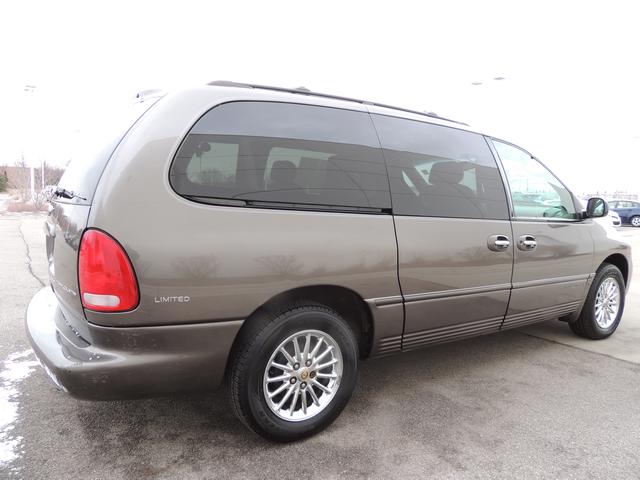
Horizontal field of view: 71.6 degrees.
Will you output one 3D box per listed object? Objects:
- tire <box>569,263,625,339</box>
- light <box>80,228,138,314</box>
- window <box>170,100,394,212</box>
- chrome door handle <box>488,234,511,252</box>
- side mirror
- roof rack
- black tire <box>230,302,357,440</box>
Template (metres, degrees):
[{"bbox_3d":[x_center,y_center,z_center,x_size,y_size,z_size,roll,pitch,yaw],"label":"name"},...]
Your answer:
[{"bbox_3d":[2.412,0.528,3.871,0.670,0.670,0.220,-3,6,-33],"label":"tire"},{"bbox_3d":[-0.792,0.112,1.667,0.195,0.305,0.150,-3,6,-33],"label":"light"},{"bbox_3d":[-0.133,-0.402,2.088,1.130,0.550,0.050,-3,-11,-33],"label":"window"},{"bbox_3d":[1.135,0.023,2.791,0.205,0.110,0.055,-3,6,-33],"label":"chrome door handle"},{"bbox_3d":[2.027,-0.235,3.261,0.115,0.155,0.190,-3,6,-33],"label":"side mirror"},{"bbox_3d":[-0.106,-0.802,3.064,1.860,0.100,1.300,-3,6,-33],"label":"roof rack"},{"bbox_3d":[-0.119,0.646,2.214,0.670,0.670,0.220,-3,6,-33],"label":"black tire"}]

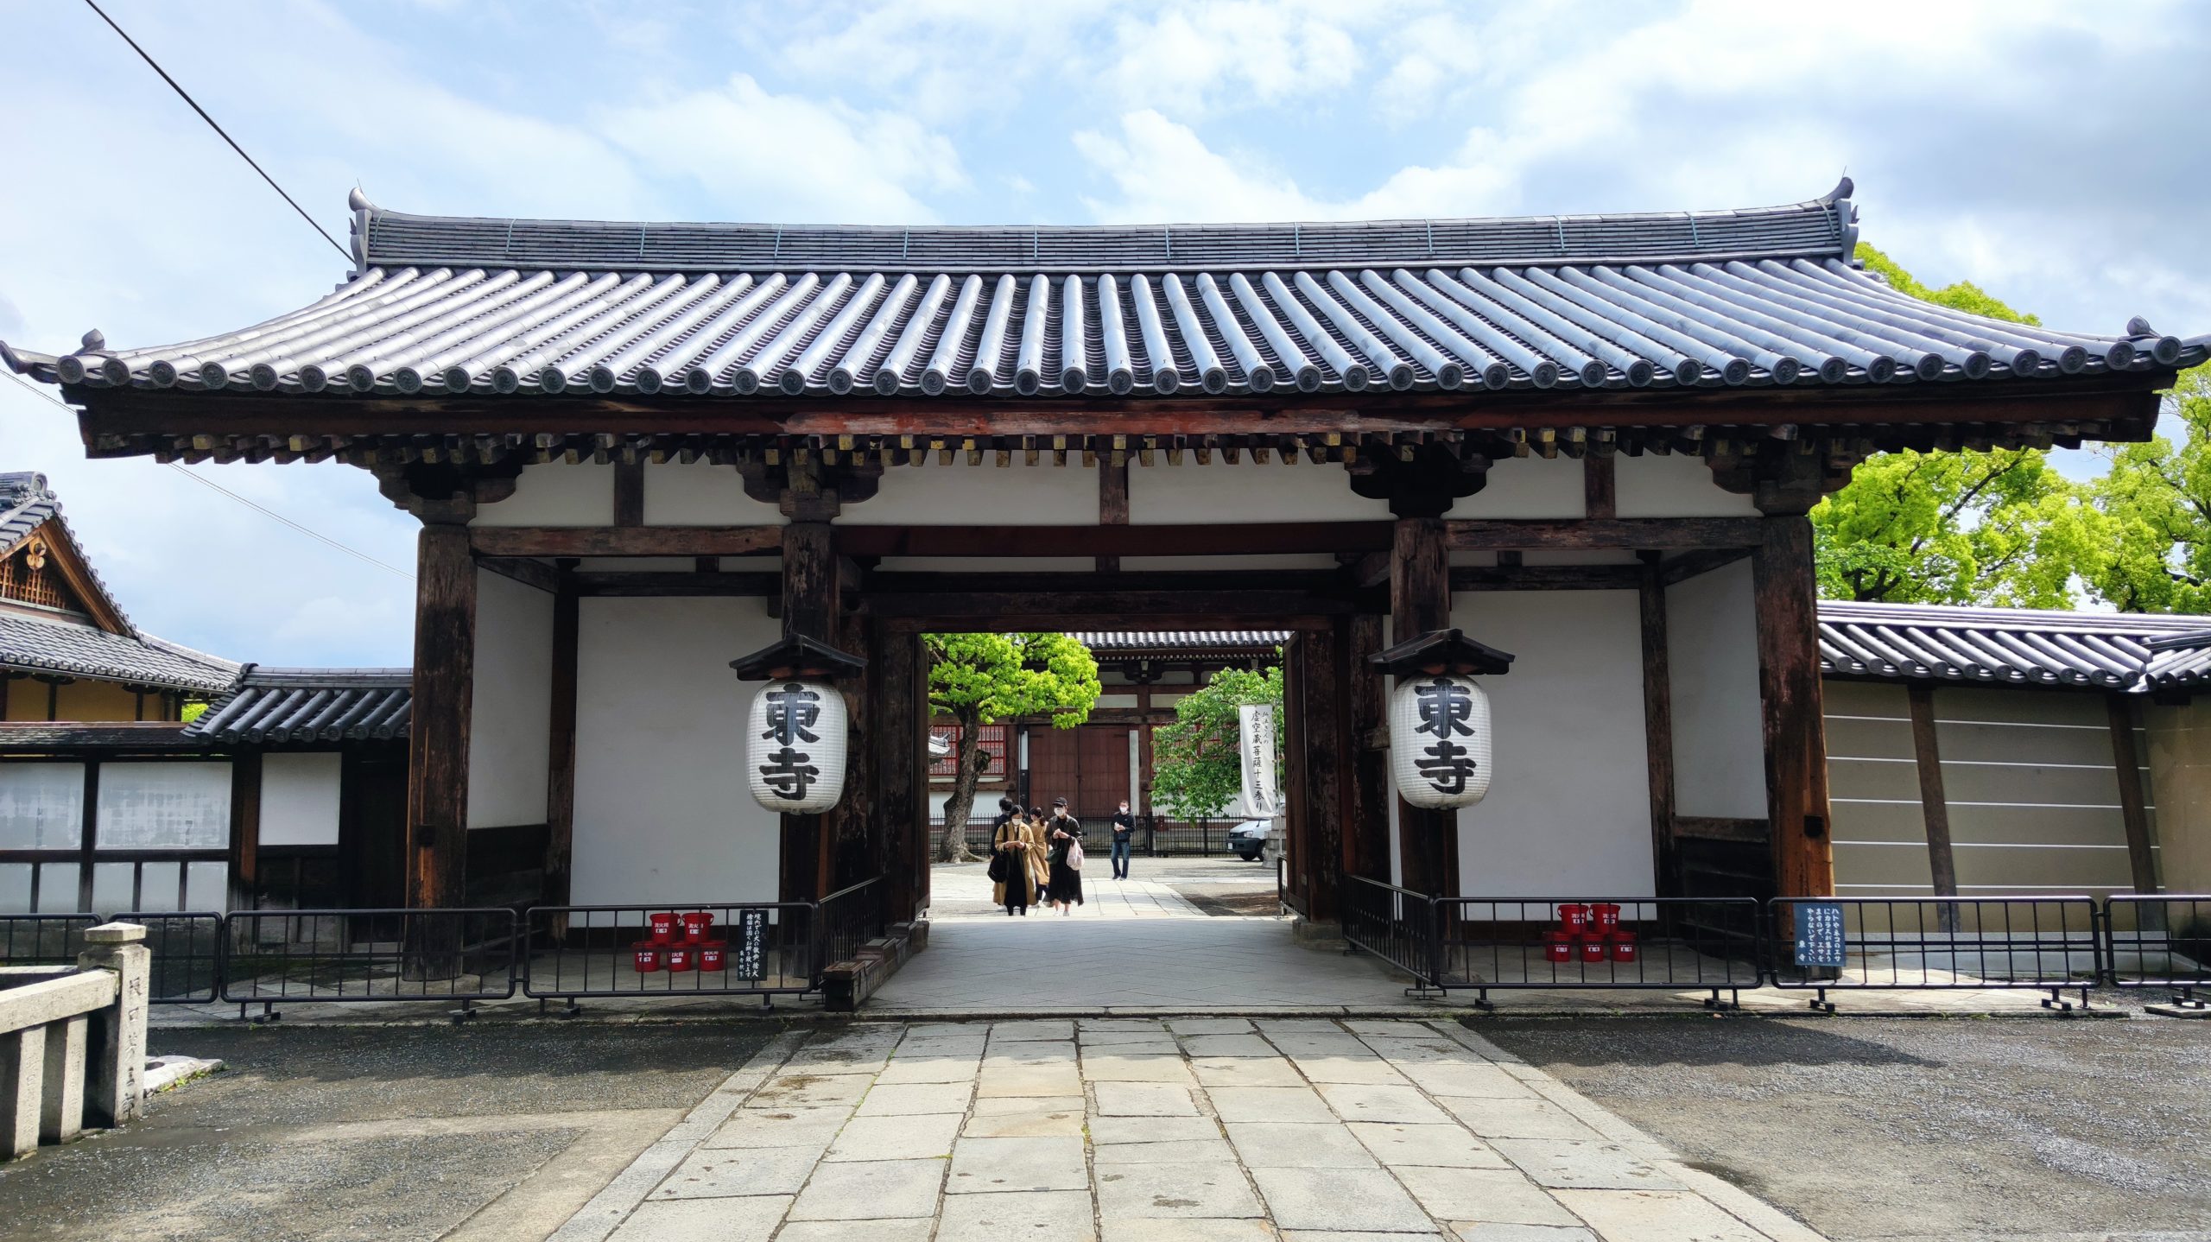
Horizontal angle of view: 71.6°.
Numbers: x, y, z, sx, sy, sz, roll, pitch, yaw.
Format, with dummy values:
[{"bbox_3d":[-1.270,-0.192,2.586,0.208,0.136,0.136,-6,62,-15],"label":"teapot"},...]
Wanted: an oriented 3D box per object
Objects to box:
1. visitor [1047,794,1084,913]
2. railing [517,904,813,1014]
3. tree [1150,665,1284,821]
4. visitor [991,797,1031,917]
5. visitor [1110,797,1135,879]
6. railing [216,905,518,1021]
[{"bbox_3d":[-0.536,3.184,20.700,0.530,1.590,0.420,-2,-7,14],"label":"visitor"},{"bbox_3d":[-3.103,2.400,10.950,2.100,0.750,0.350,0,-6,-4],"label":"railing"},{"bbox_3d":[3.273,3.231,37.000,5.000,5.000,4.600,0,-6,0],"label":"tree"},{"bbox_3d":[-1.271,3.219,20.700,0.570,1.560,0.440,0,-6,-3],"label":"visitor"},{"bbox_3d":[0.349,4.436,31.000,0.480,1.620,0.340,-2,-7,14],"label":"visitor"},{"bbox_3d":[-5.160,2.398,10.750,2.070,0.750,0.350,0,-6,-1],"label":"railing"}]

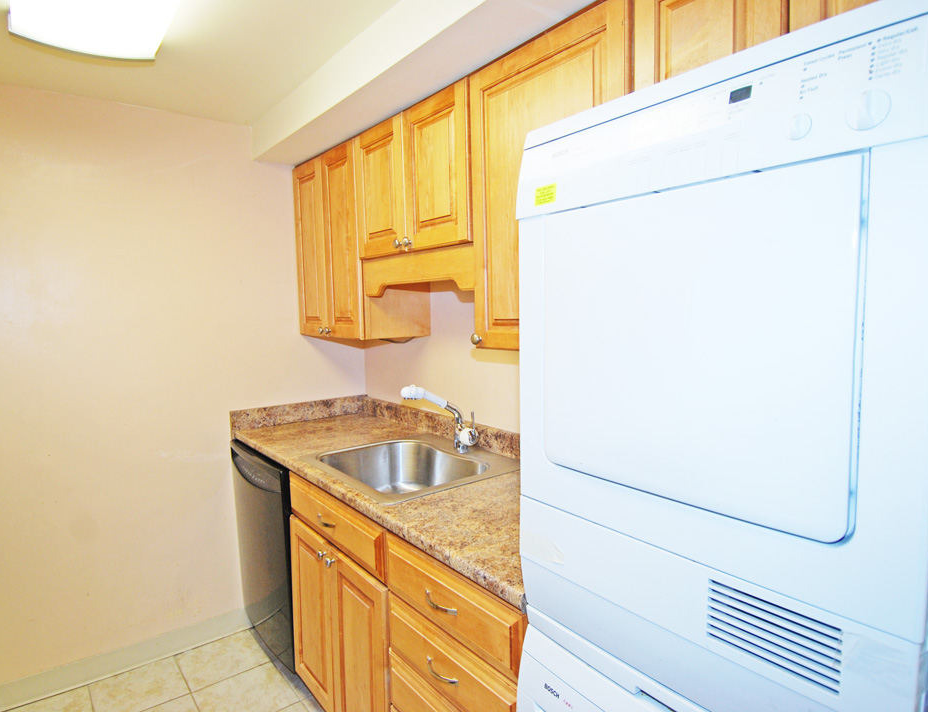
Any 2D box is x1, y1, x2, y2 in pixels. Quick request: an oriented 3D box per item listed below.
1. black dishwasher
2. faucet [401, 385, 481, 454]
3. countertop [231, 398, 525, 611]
[{"bbox_3d":[-0.599,0.788,2.351,0.608,0.816,0.588,-4,6,-39],"label":"black dishwasher"},{"bbox_3d":[-0.080,0.237,1.915,0.282,0.257,0.111,-4,6,-39],"label":"faucet"},{"bbox_3d":[-0.212,0.344,1.874,0.638,0.134,1.776,-4,6,-39],"label":"countertop"}]

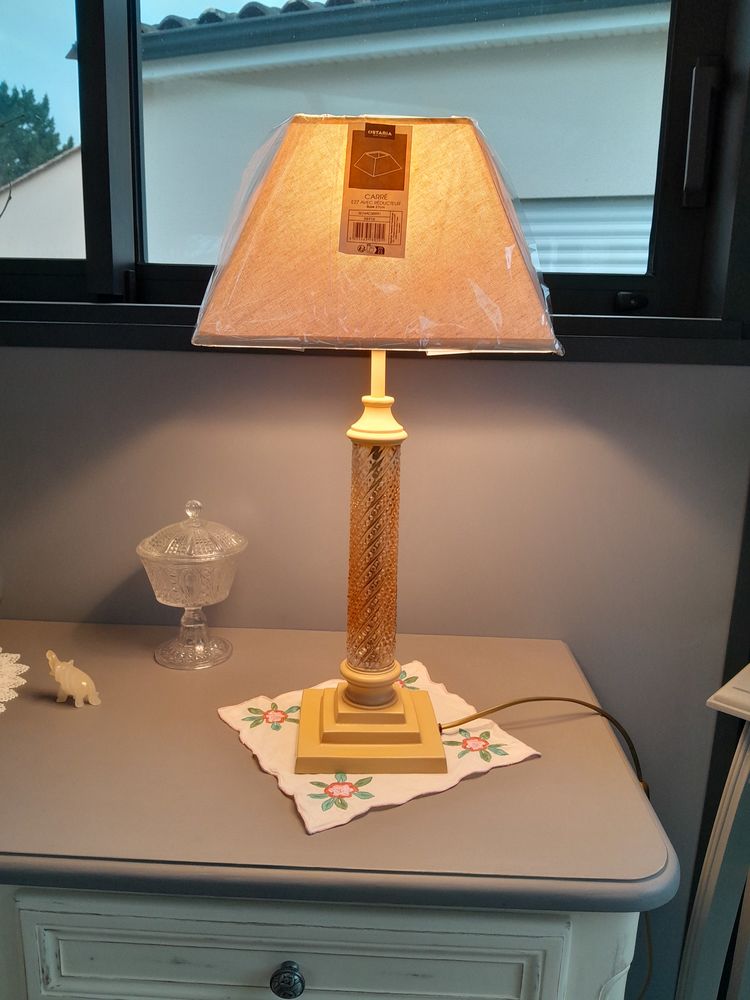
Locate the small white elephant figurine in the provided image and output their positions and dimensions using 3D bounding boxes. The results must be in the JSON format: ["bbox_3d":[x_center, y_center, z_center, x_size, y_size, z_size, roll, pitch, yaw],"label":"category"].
[{"bbox_3d":[-0.333,0.196,0.827,0.060,0.056,0.033,8,12,31],"label":"small white elephant figurine"}]

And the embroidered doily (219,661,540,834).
[{"bbox_3d":[0.000,0.236,0.791,0.266,0.010,0.252,-5,12,-31],"label":"embroidered doily"}]

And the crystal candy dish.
[{"bbox_3d":[-0.228,0.102,0.948,0.136,0.203,0.136,2,11,0],"label":"crystal candy dish"}]

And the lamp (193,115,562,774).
[{"bbox_3d":[0.001,-0.038,0.723,0.277,0.572,0.277,2,11,1],"label":"lamp"}]

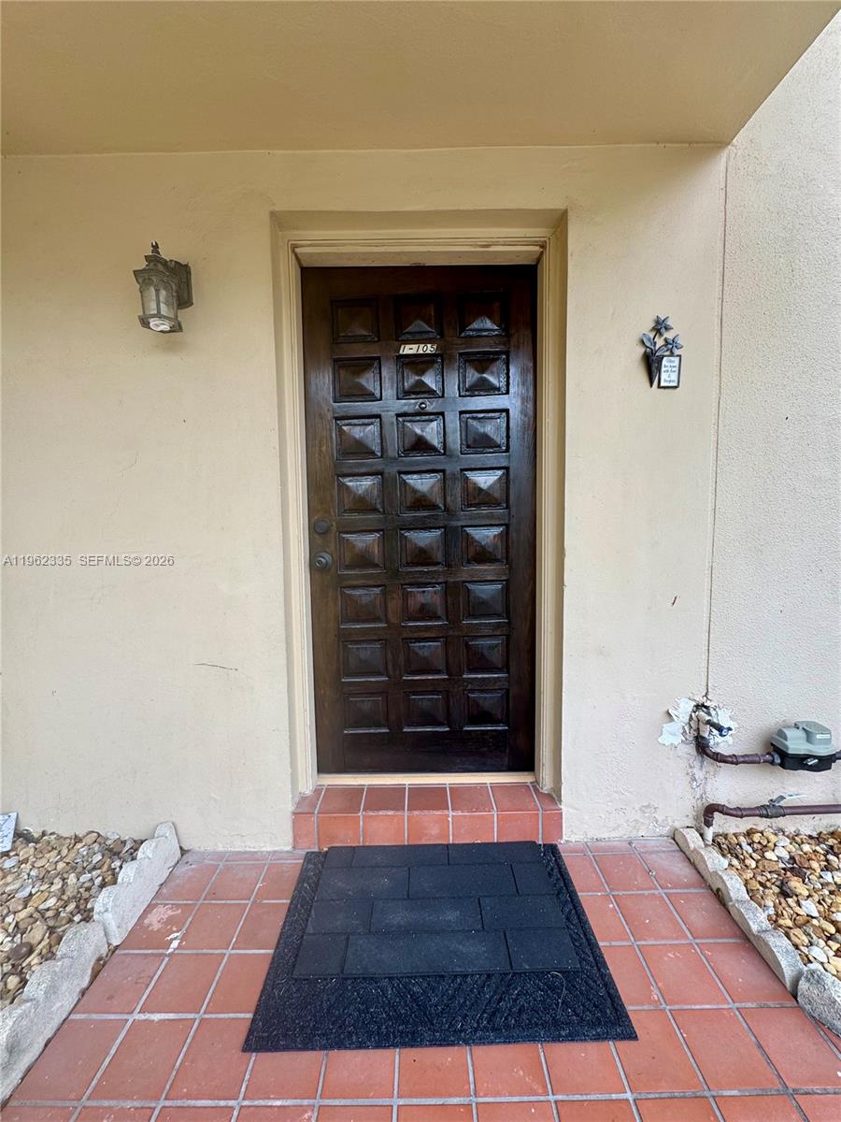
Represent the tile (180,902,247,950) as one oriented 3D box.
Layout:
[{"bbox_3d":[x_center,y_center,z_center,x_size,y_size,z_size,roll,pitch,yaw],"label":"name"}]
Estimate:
[{"bbox_3d":[-0.625,1.105,1.368,0.154,0.014,0.156,-1,5,0],"label":"tile"}]

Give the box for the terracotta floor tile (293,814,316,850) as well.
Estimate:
[{"bbox_3d":[-0.427,1.000,1.682,0.079,0.130,0.012,-1,5,0],"label":"terracotta floor tile"}]

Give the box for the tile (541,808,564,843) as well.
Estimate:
[{"bbox_3d":[0.485,0.978,1.681,0.074,0.127,0.014,-1,5,0],"label":"tile"}]

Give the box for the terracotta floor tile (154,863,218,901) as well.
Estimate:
[{"bbox_3d":[-0.789,1.093,1.539,0.153,0.013,0.155,-1,6,0],"label":"terracotta floor tile"}]

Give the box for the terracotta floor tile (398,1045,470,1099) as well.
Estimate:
[{"bbox_3d":[0.030,1.124,1.034,0.153,0.013,0.155,-1,6,0],"label":"terracotta floor tile"}]

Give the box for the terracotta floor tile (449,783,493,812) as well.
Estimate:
[{"bbox_3d":[0.195,0.920,1.753,0.156,0.014,0.162,-1,5,0],"label":"terracotta floor tile"}]

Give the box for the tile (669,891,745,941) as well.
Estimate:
[{"bbox_3d":[0.851,1.071,1.364,0.153,0.013,0.155,-1,6,0],"label":"tile"}]

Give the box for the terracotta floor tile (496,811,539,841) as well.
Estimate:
[{"bbox_3d":[0.358,0.980,1.671,0.153,0.132,0.013,-1,6,0],"label":"terracotta floor tile"}]

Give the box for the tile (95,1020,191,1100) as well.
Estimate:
[{"bbox_3d":[-0.626,1.140,1.037,0.153,0.013,0.155,-1,6,0],"label":"tile"}]

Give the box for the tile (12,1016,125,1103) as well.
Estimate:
[{"bbox_3d":[-0.792,1.144,1.039,0.154,0.012,0.154,-1,5,0],"label":"tile"}]

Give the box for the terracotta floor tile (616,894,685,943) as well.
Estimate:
[{"bbox_3d":[0.689,1.080,1.370,0.154,0.012,0.154,-1,5,0],"label":"terracotta floor tile"}]

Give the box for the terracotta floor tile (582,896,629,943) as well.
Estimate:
[{"bbox_3d":[0.535,1.102,1.394,0.156,0.014,0.159,-2,6,0],"label":"terracotta floor tile"}]

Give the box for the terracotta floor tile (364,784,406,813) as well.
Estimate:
[{"bbox_3d":[-0.132,0.922,1.747,0.153,0.013,0.160,-1,6,0],"label":"terracotta floor tile"}]

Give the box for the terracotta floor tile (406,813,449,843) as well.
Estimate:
[{"bbox_3d":[0.032,0.988,1.683,0.154,0.127,0.014,-1,5,0],"label":"terracotta floor tile"}]

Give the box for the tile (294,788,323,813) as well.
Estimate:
[{"bbox_3d":[-0.437,0.946,1.775,0.082,0.014,0.166,-2,6,0],"label":"tile"}]

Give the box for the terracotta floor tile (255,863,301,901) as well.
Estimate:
[{"bbox_3d":[-0.461,1.085,1.537,0.153,0.013,0.155,-1,6,0],"label":"terracotta floor tile"}]

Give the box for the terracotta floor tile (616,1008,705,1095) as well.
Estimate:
[{"bbox_3d":[0.522,1.111,1.030,0.154,0.014,0.156,-1,5,0],"label":"terracotta floor tile"}]

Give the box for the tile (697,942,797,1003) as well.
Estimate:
[{"bbox_3d":[0.870,1.110,1.221,0.156,0.014,0.159,-2,6,0],"label":"tile"}]

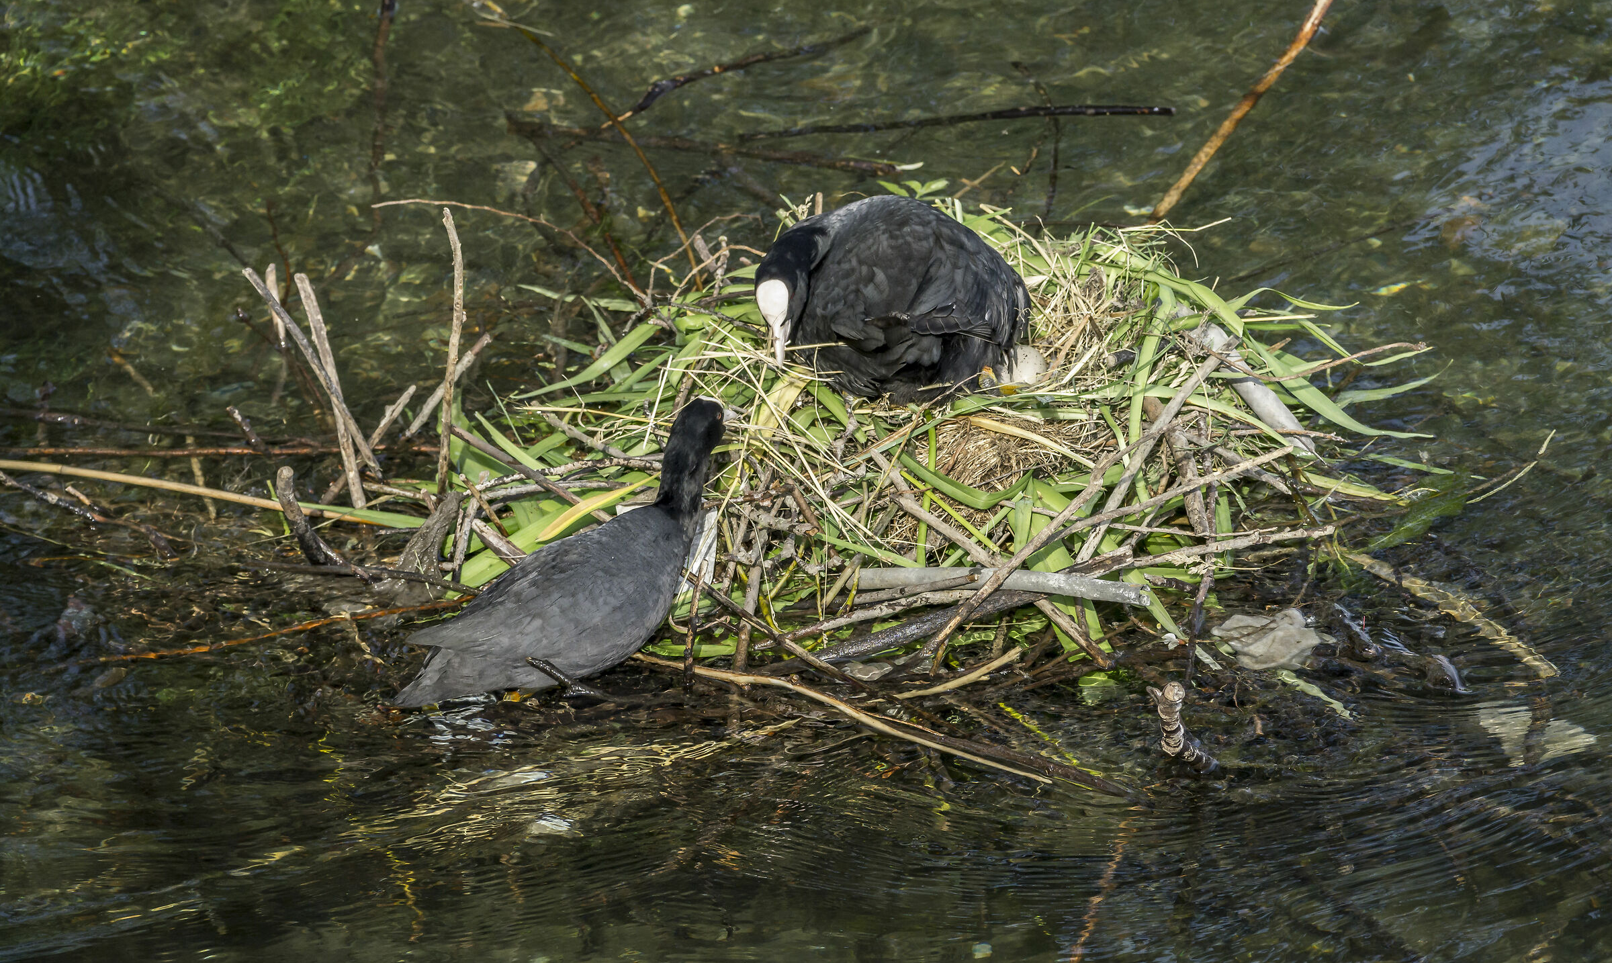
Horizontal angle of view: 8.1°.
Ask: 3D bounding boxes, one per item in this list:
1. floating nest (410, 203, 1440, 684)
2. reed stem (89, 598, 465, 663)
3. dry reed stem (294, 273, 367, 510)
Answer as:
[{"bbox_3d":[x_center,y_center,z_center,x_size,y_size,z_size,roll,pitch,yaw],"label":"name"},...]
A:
[{"bbox_3d":[0.086,-0.051,9.000,0.800,0.190,0.640,0,25,0],"label":"floating nest"},{"bbox_3d":[-0.405,0.116,8.855,0.293,0.012,0.014,-9,26,-14],"label":"reed stem"},{"bbox_3d":[-0.375,-0.070,9.003,0.014,0.208,0.011,-11,25,5],"label":"dry reed stem"}]

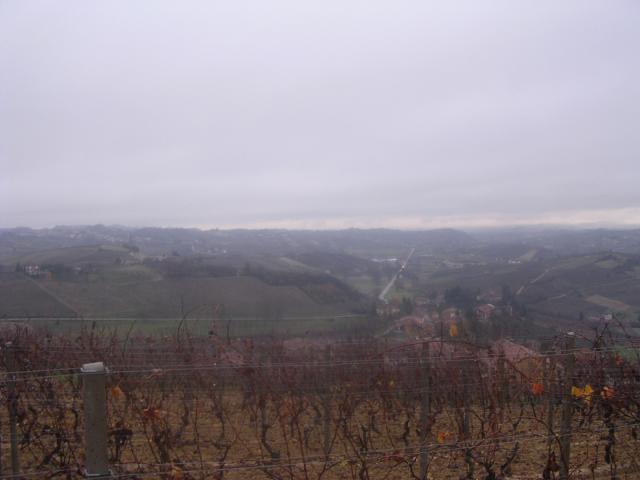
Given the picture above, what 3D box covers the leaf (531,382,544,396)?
[{"bbox_3d":[1.610,1.107,5.200,0.090,0.095,0.050,0,1,11],"label":"leaf"}]

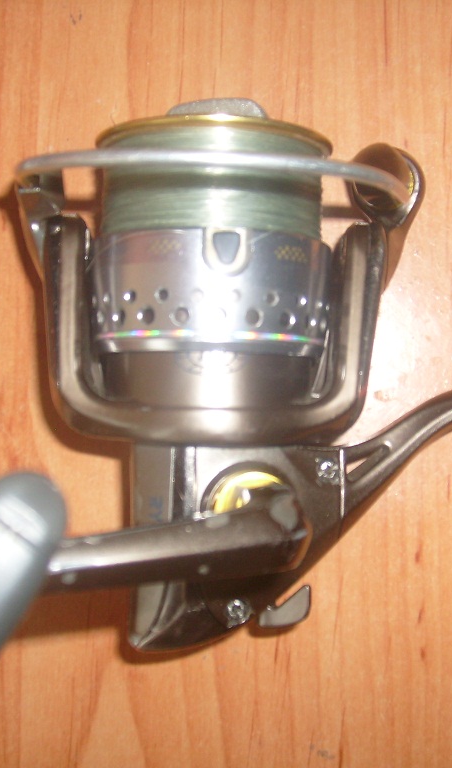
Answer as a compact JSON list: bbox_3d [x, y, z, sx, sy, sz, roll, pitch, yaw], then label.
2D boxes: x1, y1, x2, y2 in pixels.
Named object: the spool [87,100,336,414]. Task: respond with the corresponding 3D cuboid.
[{"bbox_3d":[-0.003,-0.026,0.220,0.051,0.051,0.059,1,92,0],"label":"spool"}]

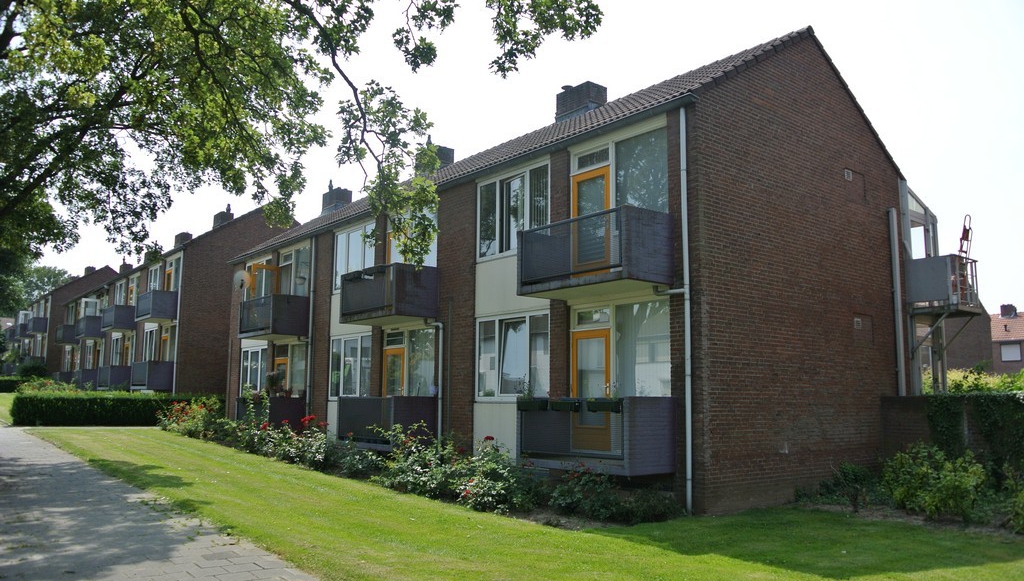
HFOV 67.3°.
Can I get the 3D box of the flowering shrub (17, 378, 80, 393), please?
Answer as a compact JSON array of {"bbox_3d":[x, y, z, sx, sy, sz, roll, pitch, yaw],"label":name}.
[{"bbox_3d":[-22.899,4.992,38.391,1.300,0.980,13.000,7,-10,-38],"label":"flowering shrub"}]

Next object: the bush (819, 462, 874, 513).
[{"bbox_3d":[5.078,2.934,11.681,0.750,0.680,0.800,7,-10,-39],"label":"bush"}]

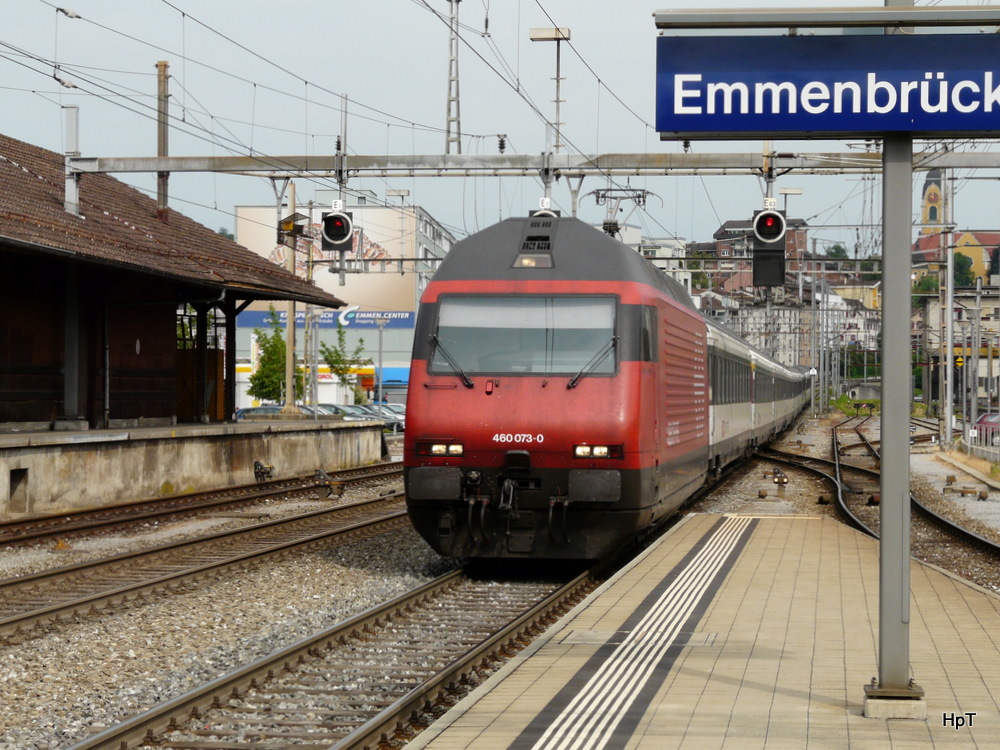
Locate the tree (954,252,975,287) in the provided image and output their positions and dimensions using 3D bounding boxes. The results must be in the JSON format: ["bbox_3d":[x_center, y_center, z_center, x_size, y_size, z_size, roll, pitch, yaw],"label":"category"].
[{"bbox_3d":[120.653,-27.232,670.000,6.200,10.000,6.000,0,0,0],"label":"tree"}]

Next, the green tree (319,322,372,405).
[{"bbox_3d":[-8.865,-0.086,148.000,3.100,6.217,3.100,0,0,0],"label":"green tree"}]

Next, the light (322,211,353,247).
[{"bbox_3d":[-3.533,-3.185,55.900,0.710,0.760,0.400,0,0,7],"label":"light"}]

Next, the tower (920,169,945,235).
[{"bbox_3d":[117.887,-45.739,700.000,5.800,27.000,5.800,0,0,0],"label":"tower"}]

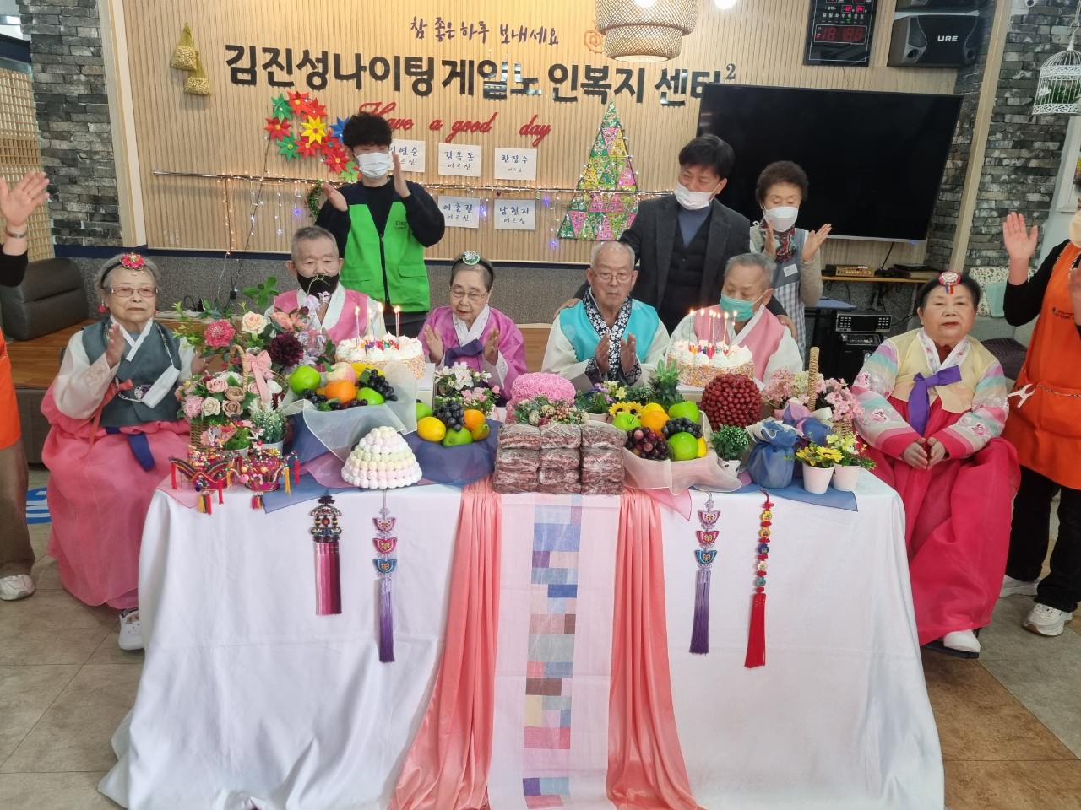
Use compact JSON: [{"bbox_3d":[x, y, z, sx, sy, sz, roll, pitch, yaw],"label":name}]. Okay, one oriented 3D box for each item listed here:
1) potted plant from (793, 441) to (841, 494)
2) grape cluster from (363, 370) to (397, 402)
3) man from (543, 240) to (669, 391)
[{"bbox_3d":[0.709,0.153,2.064,0.115,0.118,0.105,1,16,-4],"label":"potted plant"},{"bbox_3d":[-0.434,-0.051,2.190,0.097,0.088,0.080,2,16,0],"label":"grape cluster"},{"bbox_3d":[0.216,0.098,2.753,0.460,1.250,0.660,1,16,-4],"label":"man"}]

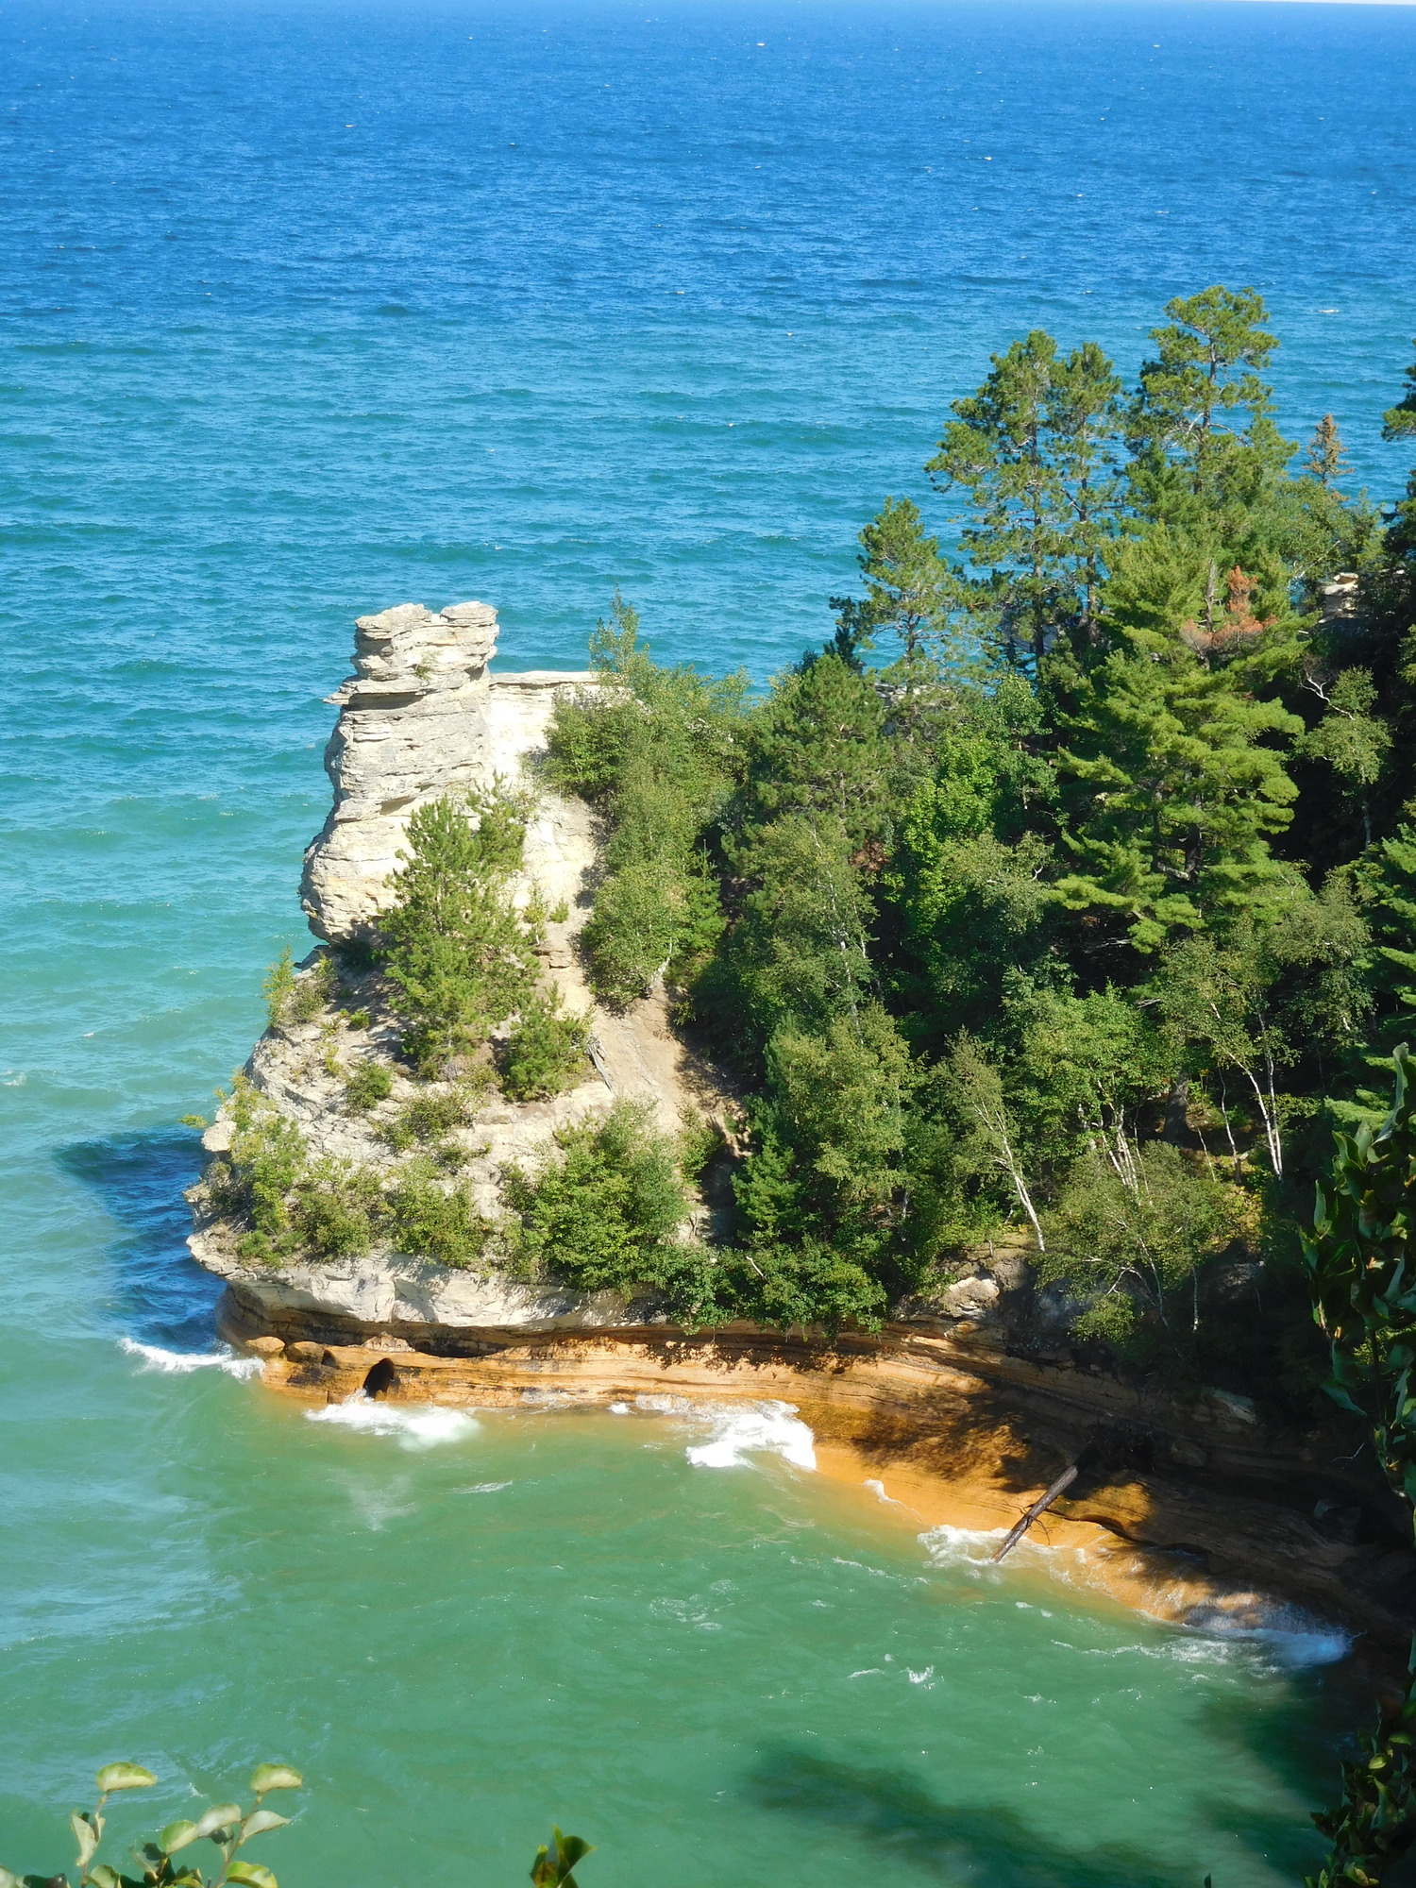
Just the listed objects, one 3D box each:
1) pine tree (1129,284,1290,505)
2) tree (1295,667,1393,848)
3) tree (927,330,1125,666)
[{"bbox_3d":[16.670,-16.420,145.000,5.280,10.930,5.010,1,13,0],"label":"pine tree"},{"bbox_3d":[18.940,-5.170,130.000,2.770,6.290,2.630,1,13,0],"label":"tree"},{"bbox_3d":[10.560,-14.330,145.000,6.370,11.990,6.040,1,13,0],"label":"tree"}]

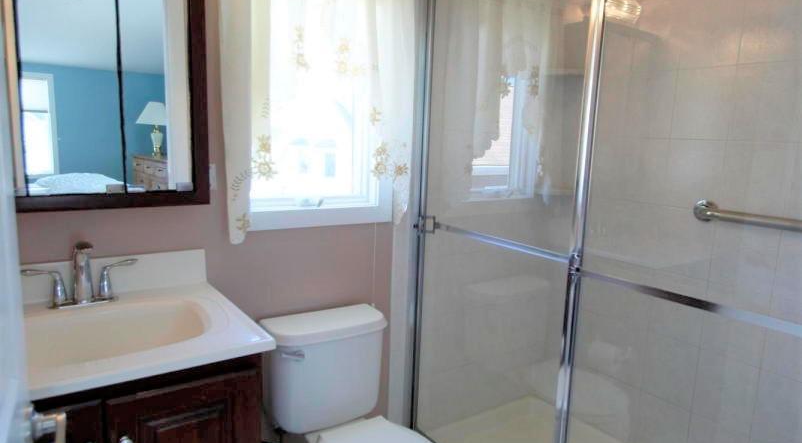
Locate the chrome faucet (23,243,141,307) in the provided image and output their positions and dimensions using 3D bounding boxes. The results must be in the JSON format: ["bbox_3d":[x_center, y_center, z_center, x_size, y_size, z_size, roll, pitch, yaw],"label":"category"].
[{"bbox_3d":[-0.804,0.141,1.262,0.250,0.170,0.145,-4,12,-32],"label":"chrome faucet"}]

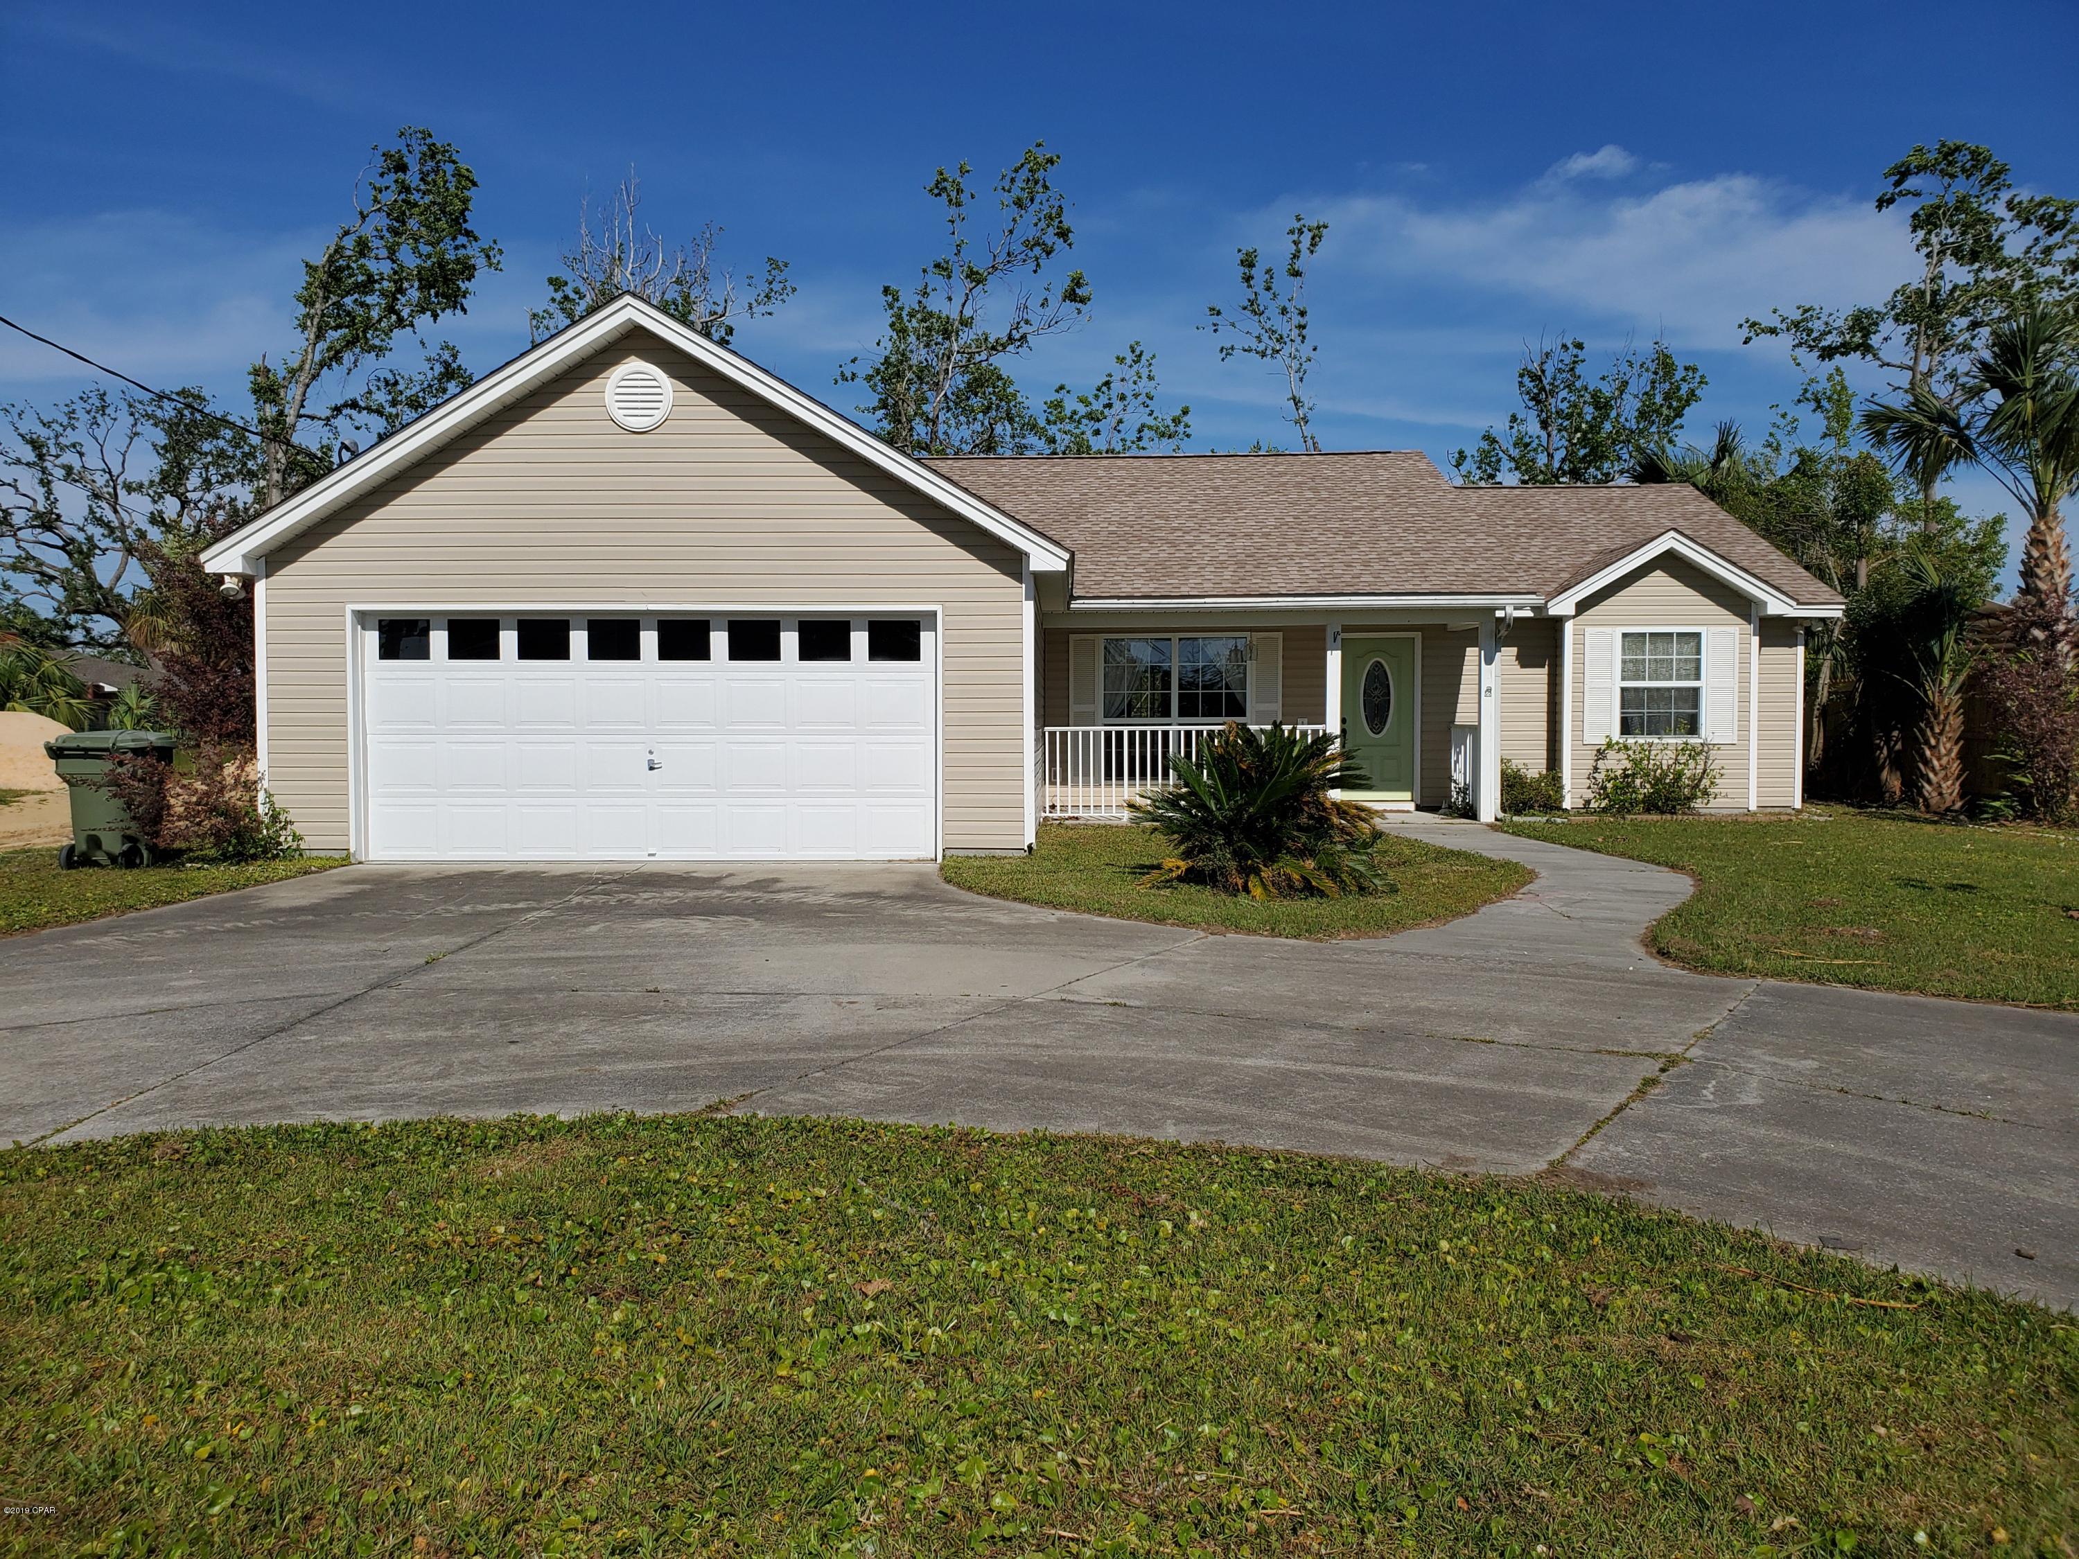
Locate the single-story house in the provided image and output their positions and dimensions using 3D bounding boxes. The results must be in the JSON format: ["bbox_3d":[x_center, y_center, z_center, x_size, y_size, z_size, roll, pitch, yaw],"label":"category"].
[{"bbox_3d":[1.335,-2.323,21.399,16.630,5.370,17.050,0,2,0],"label":"single-story house"}]

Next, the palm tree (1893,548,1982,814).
[{"bbox_3d":[11.320,-1.253,19.666,1.160,3.370,1.200,0,2,0],"label":"palm tree"}]

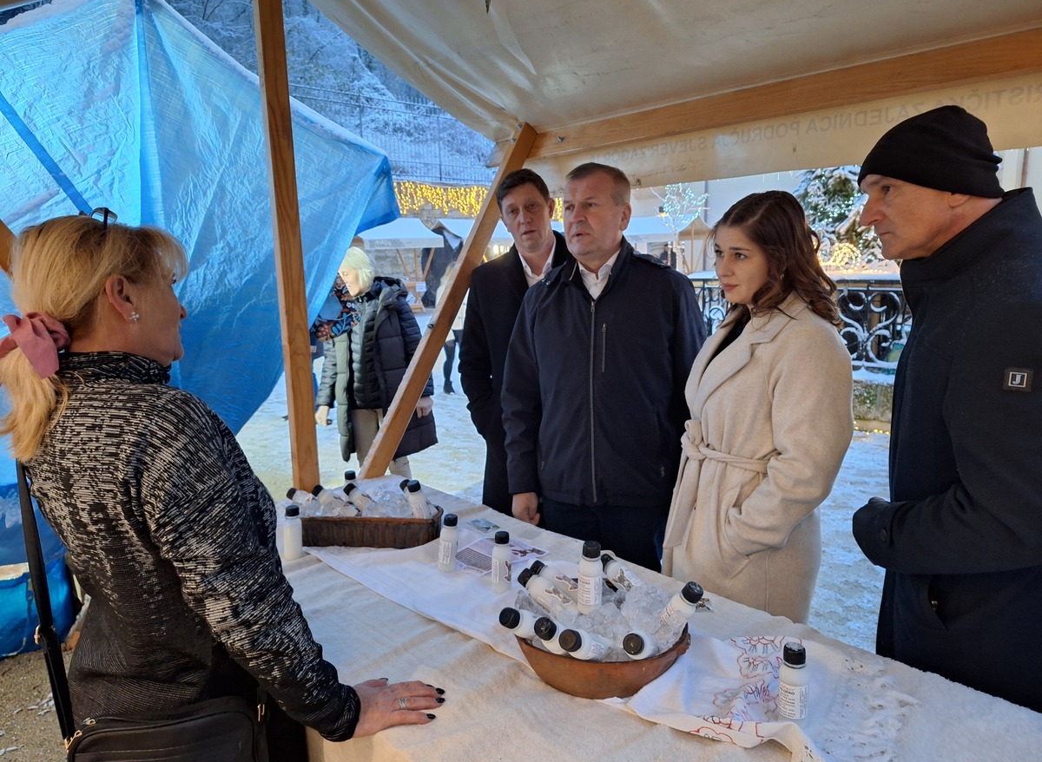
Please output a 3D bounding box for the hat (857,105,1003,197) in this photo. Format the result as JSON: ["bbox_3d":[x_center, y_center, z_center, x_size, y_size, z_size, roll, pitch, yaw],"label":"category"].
[{"bbox_3d":[0.708,-0.398,1.200,0.220,0.150,0.180,2,10,18],"label":"hat"}]

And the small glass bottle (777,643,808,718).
[{"bbox_3d":[0.394,0.442,1.001,0.041,0.124,0.041,3,11,23],"label":"small glass bottle"}]

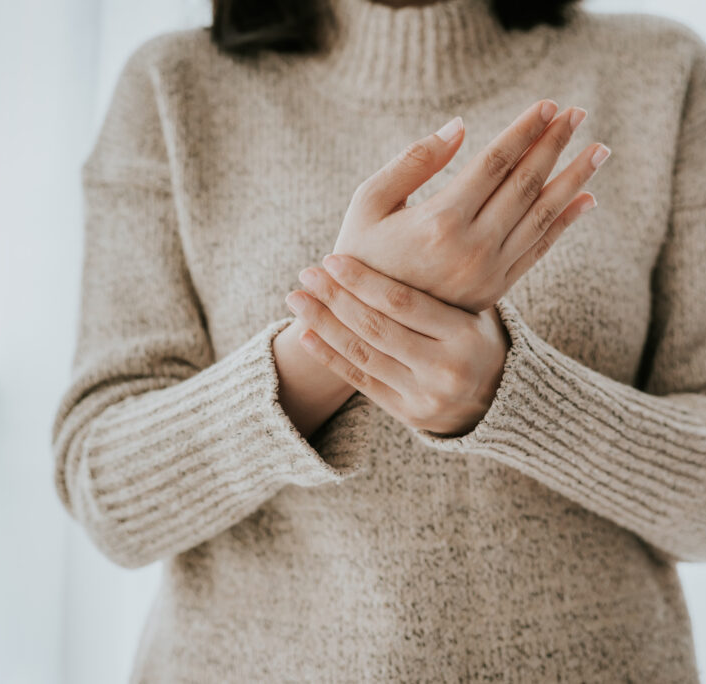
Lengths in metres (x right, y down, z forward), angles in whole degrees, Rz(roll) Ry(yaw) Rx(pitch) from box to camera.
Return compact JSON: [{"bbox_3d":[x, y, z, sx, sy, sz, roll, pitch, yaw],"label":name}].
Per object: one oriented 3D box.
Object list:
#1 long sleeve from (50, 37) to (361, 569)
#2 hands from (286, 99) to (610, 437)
[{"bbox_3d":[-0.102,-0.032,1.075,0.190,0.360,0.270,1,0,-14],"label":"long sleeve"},{"bbox_3d":[0.054,-0.043,0.955,0.190,0.195,0.120,1,0,0],"label":"hands"}]

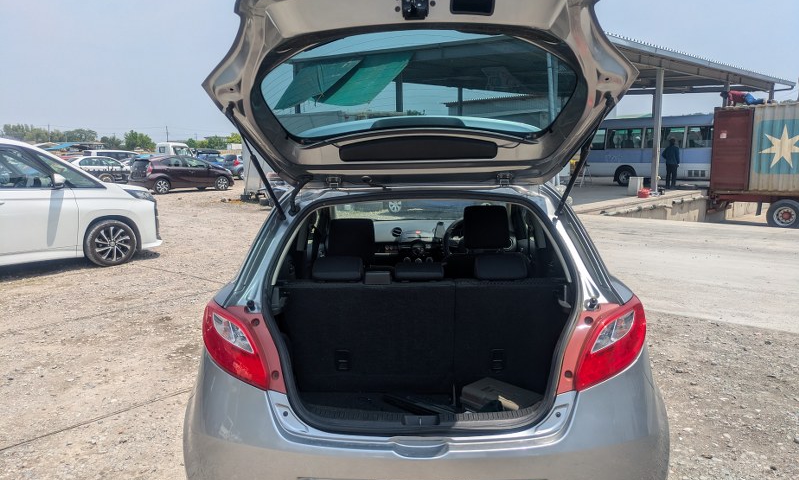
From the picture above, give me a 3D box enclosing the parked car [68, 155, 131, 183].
[{"bbox_3d":[-15.678,-3.607,30.074,4.500,1.430,1.760,-7,11,-35],"label":"parked car"}]

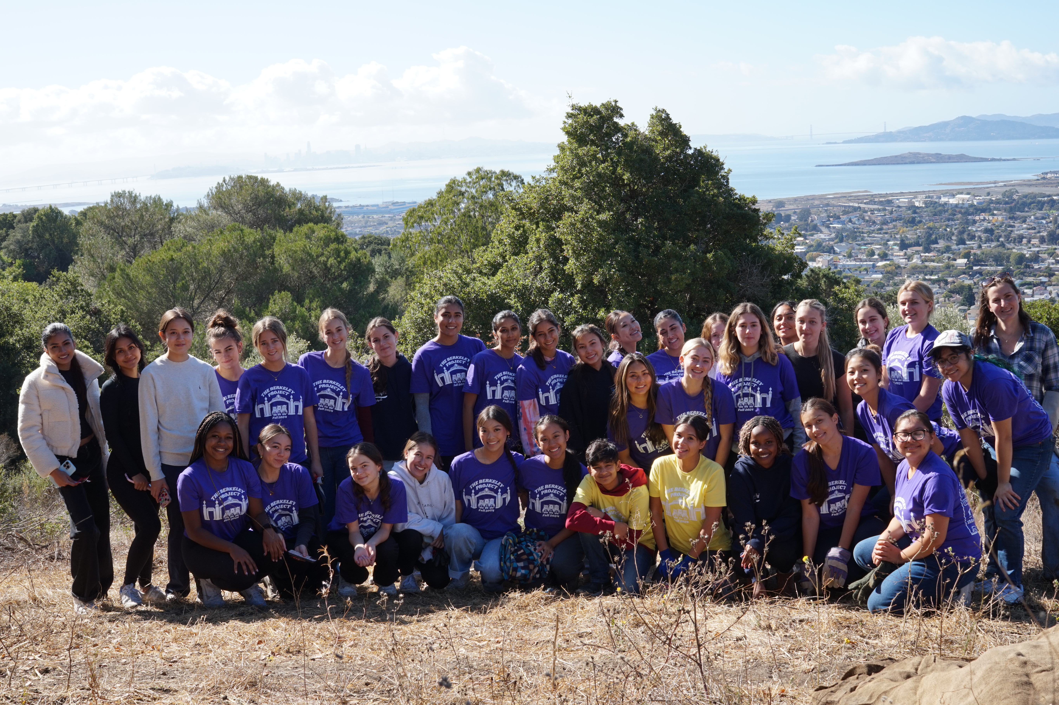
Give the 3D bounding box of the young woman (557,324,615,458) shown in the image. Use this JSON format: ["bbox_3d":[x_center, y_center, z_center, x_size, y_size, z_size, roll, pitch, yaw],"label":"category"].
[{"bbox_3d":[0.351,0.592,7.330,0.480,1.540,0.330,-3,10,-2],"label":"young woman"}]

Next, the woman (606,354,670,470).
[{"bbox_3d":[0.664,0.657,7.150,0.500,1.330,0.450,-4,10,-5],"label":"woman"}]

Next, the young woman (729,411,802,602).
[{"bbox_3d":[1.225,0.785,6.450,0.420,0.932,0.580,0,10,16],"label":"young woman"}]

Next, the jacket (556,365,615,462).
[{"bbox_3d":[0.328,0.359,7.050,0.460,0.620,0.300,-2,10,2],"label":"jacket"}]

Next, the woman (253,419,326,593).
[{"bbox_3d":[-1.369,0.885,7.030,0.480,0.990,0.600,-3,10,-3],"label":"woman"}]

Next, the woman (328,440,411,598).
[{"bbox_3d":[-0.924,0.943,7.020,0.470,0.900,0.620,-3,10,0],"label":"woman"}]

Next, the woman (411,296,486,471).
[{"bbox_3d":[-0.457,0.489,7.593,0.500,1.688,0.300,-5,10,-15],"label":"woman"}]

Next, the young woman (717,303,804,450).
[{"bbox_3d":[1.288,0.538,6.900,0.470,1.640,0.320,1,10,18],"label":"young woman"}]

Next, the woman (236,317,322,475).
[{"bbox_3d":[-1.427,0.585,7.244,0.480,1.609,0.300,-5,10,-11],"label":"woman"}]

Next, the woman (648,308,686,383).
[{"bbox_3d":[0.861,0.510,7.657,0.460,1.563,0.320,-2,10,6],"label":"woman"}]

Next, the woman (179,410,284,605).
[{"bbox_3d":[-1.691,0.861,6.960,0.540,1.080,0.640,-7,10,-22],"label":"woman"}]

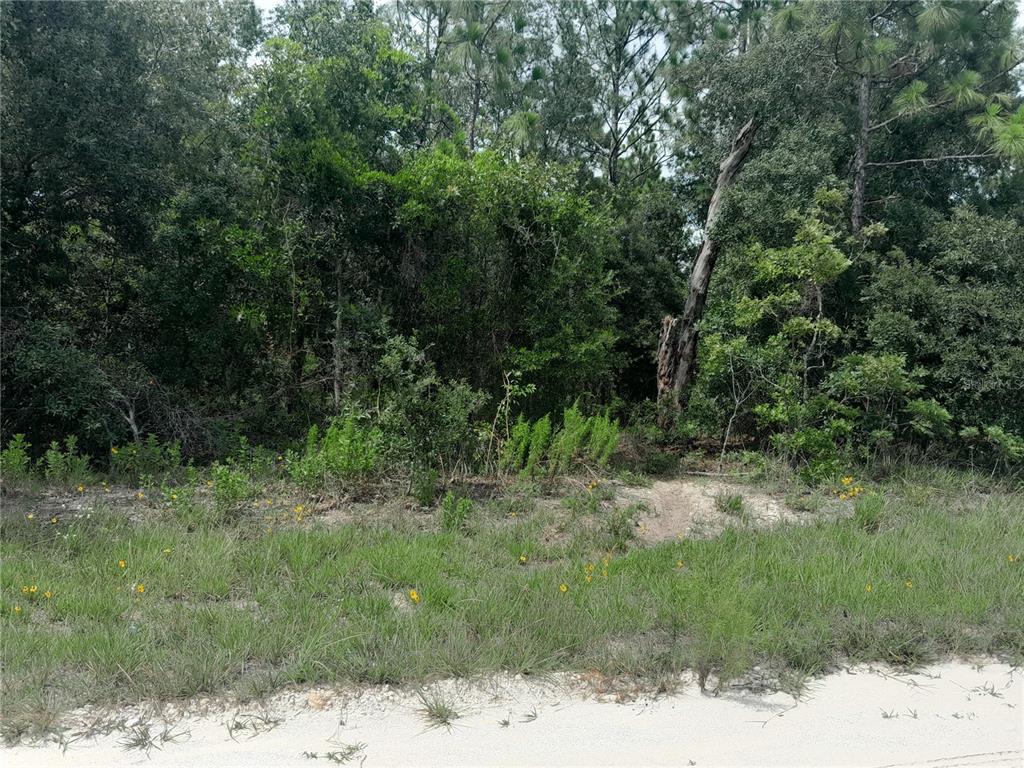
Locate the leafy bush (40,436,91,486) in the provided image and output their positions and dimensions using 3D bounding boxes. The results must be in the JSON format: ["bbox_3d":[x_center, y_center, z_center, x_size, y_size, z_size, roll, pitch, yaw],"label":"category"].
[{"bbox_3d":[-5.367,0.932,9.600,0.591,0.591,0.550,0,1,0],"label":"leafy bush"}]

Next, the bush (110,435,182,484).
[{"bbox_3d":[-4.485,0.926,9.800,0.863,0.599,0.750,0,1,0],"label":"bush"}]

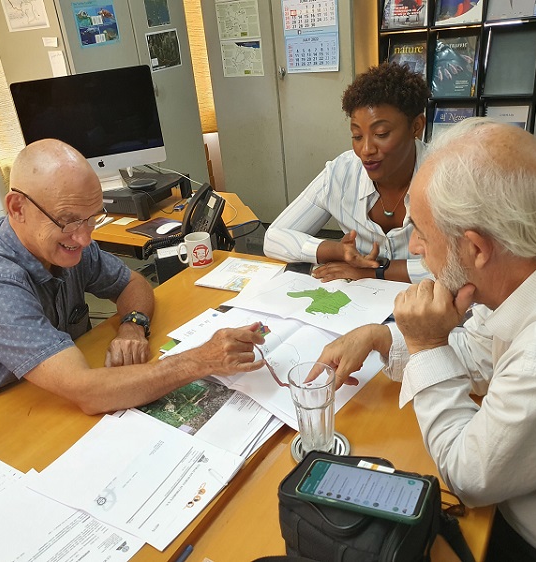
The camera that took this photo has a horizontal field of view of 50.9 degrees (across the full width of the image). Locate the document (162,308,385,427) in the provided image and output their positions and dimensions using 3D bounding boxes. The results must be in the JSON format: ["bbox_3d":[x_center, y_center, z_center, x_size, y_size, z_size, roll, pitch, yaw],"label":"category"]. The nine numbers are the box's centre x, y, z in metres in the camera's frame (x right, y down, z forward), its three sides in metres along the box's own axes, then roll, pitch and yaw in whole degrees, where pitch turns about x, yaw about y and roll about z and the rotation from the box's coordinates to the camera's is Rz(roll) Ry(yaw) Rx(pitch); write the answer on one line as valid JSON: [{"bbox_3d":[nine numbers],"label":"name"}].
[{"bbox_3d":[0.008,0.166,1.232,0.420,0.020,0.297,17,33,40],"label":"document"}]

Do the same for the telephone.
[{"bbox_3d":[-0.231,-0.223,2.057,0.180,0.210,0.190,-15,26,-18],"label":"telephone"}]

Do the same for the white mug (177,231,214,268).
[{"bbox_3d":[-0.229,-0.095,1.770,0.110,0.091,0.082,-9,25,-6],"label":"white mug"}]

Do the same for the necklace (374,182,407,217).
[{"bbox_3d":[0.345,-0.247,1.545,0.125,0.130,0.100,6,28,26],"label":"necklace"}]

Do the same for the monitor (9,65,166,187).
[{"bbox_3d":[-0.698,-0.605,2.275,0.528,0.450,0.175,-10,25,-7],"label":"monitor"}]

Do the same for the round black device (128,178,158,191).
[{"bbox_3d":[-0.506,-0.389,2.276,0.120,0.030,0.120,-13,26,-14],"label":"round black device"}]

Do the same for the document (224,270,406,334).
[{"bbox_3d":[0.130,0.035,1.472,0.420,0.025,0.297,11,30,34],"label":"document"}]

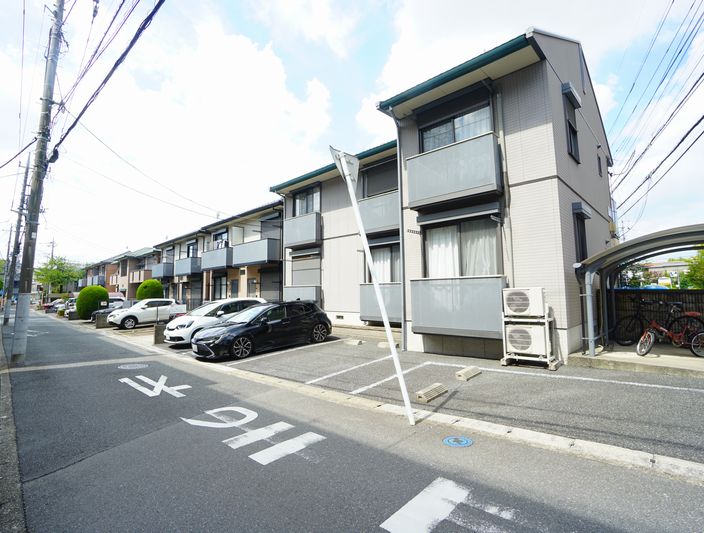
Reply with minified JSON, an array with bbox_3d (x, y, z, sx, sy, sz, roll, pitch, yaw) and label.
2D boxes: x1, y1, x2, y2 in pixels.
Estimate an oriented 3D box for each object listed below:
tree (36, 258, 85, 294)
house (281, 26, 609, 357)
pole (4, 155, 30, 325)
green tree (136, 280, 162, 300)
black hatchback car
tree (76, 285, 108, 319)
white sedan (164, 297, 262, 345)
[{"bbox_3d":[-48.322,2.839,55.247,8.000,8.960,8.000,-6,-7,44],"label":"tree"},{"bbox_3d":[2.170,-1.437,12.957,11.550,8.100,8.600,-6,-7,44],"label":"house"},{"bbox_3d":[-25.088,-2.194,25.054,0.380,12.900,0.380,-3,-7,44],"label":"pole"},{"bbox_3d":[-14.442,2.419,23.792,1.950,3.130,1.950,-6,-7,44],"label":"green tree"},{"bbox_3d":[-2.640,1.850,10.480,4.370,1.460,1.790,2,-6,-44],"label":"black hatchback car"},{"bbox_3d":[-21.648,2.972,27.784,2.650,2.940,2.650,-6,-7,44],"label":"tree"},{"bbox_3d":[-4.820,1.960,12.500,1.700,1.520,4.000,-6,-6,40],"label":"white sedan"}]

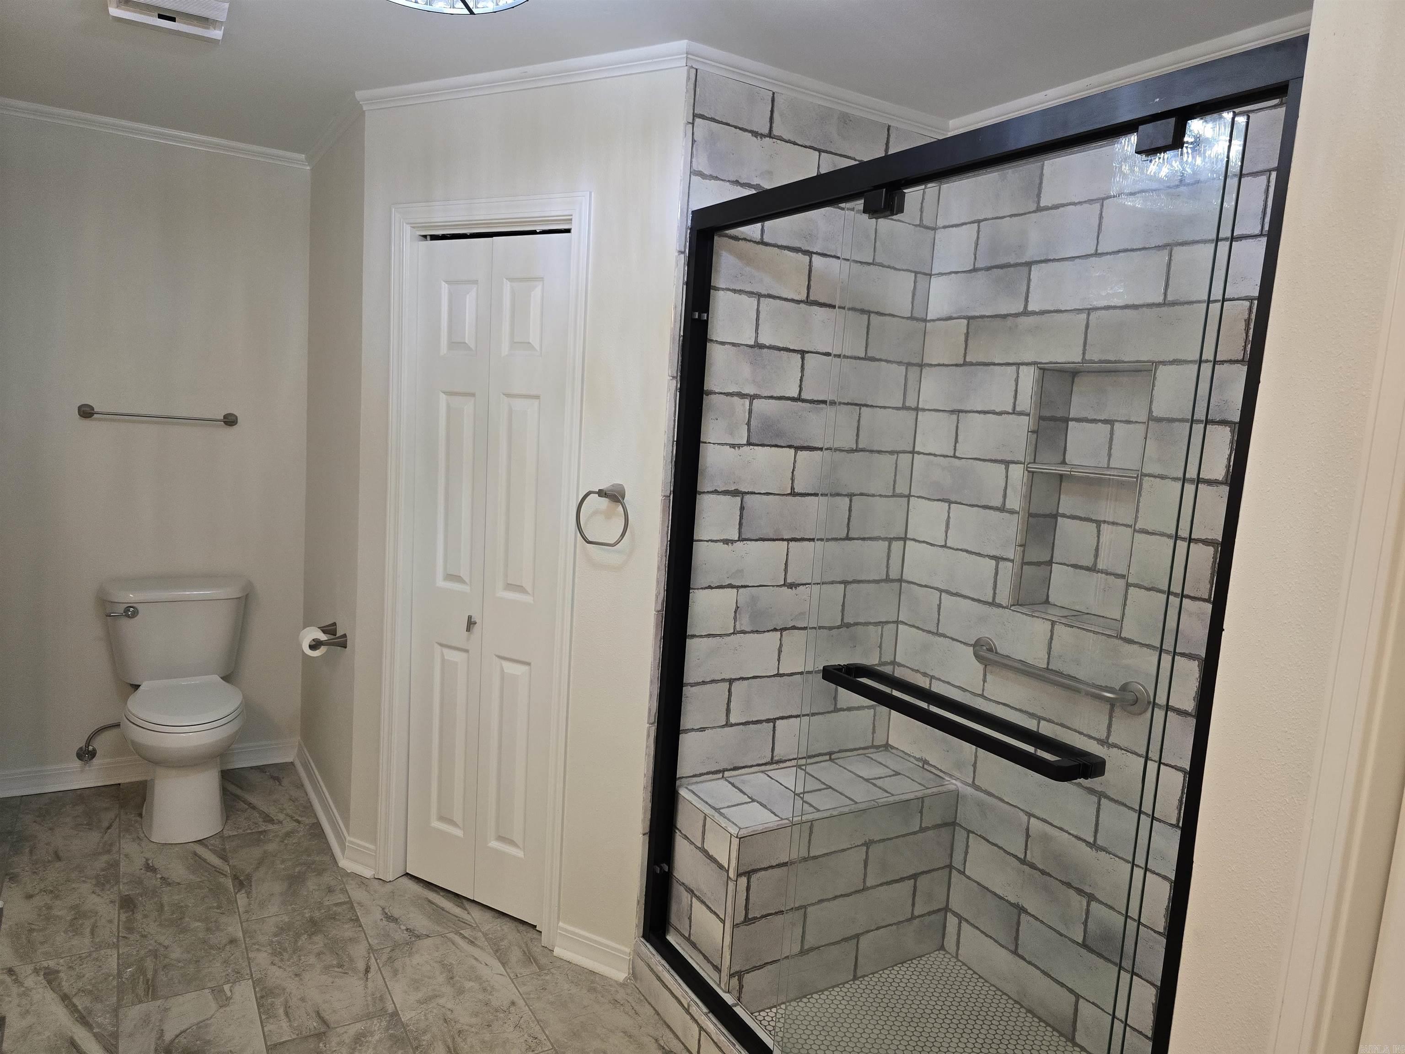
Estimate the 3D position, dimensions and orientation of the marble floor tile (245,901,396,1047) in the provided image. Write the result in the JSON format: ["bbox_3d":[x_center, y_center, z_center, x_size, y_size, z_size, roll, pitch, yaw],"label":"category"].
[{"bbox_3d":[-1.070,1.210,2.575,0.303,0.014,0.593,-1,8,-32],"label":"marble floor tile"}]

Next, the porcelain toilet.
[{"bbox_3d":[-1.880,0.646,3.366,0.485,0.800,0.710,-1,8,-32],"label":"porcelain toilet"}]

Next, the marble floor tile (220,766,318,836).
[{"bbox_3d":[-1.693,1.041,3.583,0.303,0.014,0.605,-1,8,-32],"label":"marble floor tile"}]

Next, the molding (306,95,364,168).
[{"bbox_3d":[-1.291,-1.358,3.230,0.037,0.049,1.020,-1,8,-32],"label":"molding"}]

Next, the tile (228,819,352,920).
[{"bbox_3d":[-1.379,1.126,3.076,0.303,0.014,0.598,-1,8,-32],"label":"tile"}]

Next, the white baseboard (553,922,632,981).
[{"bbox_3d":[-0.314,1.198,2.629,0.245,0.100,0.027,8,8,29],"label":"white baseboard"}]

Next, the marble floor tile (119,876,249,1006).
[{"bbox_3d":[-1.484,1.171,2.669,0.303,0.014,0.597,-1,8,-32],"label":"marble floor tile"}]

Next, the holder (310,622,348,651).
[{"bbox_3d":[-1.288,0.374,3.190,0.104,0.054,0.220,-1,8,-32],"label":"holder"}]

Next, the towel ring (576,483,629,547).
[{"bbox_3d":[-0.249,-0.032,2.458,0.170,0.166,0.075,8,8,29],"label":"towel ring"}]

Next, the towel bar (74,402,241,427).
[{"bbox_3d":[-2.027,-0.415,3.498,0.520,0.054,0.075,-1,8,-32],"label":"towel bar"}]

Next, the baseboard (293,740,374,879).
[{"bbox_3d":[-1.394,1.014,3.489,0.091,0.106,1.130,-1,8,-32],"label":"baseboard"}]

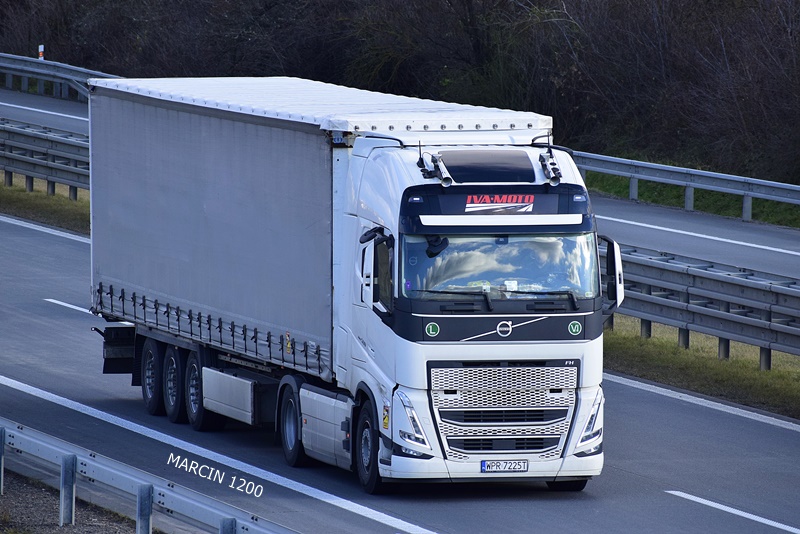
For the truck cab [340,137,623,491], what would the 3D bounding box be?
[{"bbox_3d":[0.833,0.534,80.940,2.750,3.850,2.600,-1,3,-14],"label":"truck cab"}]

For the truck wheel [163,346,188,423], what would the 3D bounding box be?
[{"bbox_3d":[-2.668,1.412,90.729,0.365,1.040,1.040,-1,3,-14],"label":"truck wheel"}]

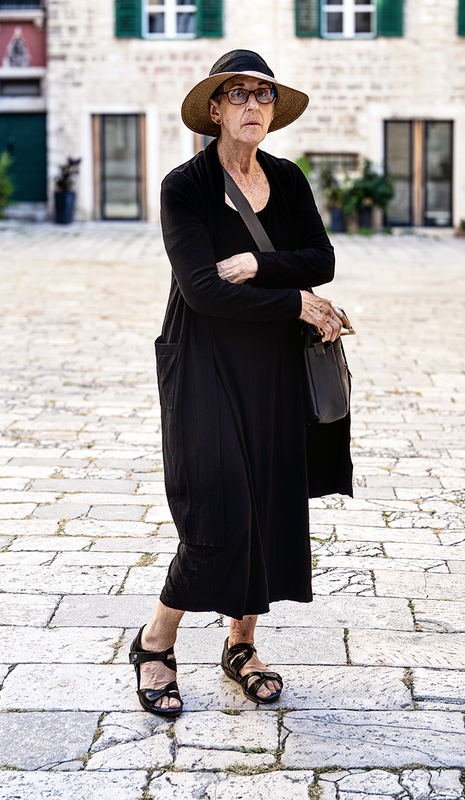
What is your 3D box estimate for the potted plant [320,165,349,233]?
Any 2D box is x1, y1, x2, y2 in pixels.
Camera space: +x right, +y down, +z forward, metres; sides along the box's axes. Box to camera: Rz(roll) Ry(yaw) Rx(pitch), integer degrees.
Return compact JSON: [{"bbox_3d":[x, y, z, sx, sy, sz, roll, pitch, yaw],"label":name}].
[{"bbox_3d":[1.879,-3.693,22.800,0.540,1.230,0.520,-1,12,-4],"label":"potted plant"}]

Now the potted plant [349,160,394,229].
[{"bbox_3d":[2.547,-3.766,22.800,0.820,1.300,0.780,-1,12,-4],"label":"potted plant"}]

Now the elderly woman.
[{"bbox_3d":[0.016,-0.054,3.290,0.520,1.690,0.430,-4,12,-18],"label":"elderly woman"}]

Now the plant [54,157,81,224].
[{"bbox_3d":[-3.117,-3.957,23.500,0.480,1.230,0.470,-1,12,-4],"label":"plant"}]

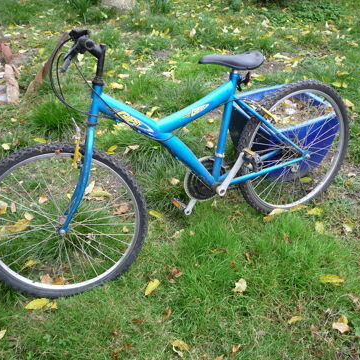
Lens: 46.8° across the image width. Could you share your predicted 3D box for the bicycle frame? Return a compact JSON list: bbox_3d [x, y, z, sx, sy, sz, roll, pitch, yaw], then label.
[{"bbox_3d":[0.031,-0.180,1.649,1.122,0.551,0.155,-17,27,-20],"label":"bicycle frame"}]

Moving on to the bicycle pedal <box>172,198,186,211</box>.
[{"bbox_3d":[0.002,0.118,1.946,0.028,0.067,0.100,-52,33,1],"label":"bicycle pedal"}]

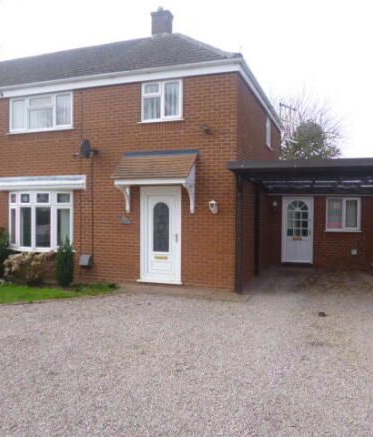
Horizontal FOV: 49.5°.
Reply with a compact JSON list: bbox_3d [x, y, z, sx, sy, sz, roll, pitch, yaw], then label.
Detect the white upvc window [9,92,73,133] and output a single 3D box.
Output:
[{"bbox_3d":[-3.617,-2.594,10.014,1.870,0.900,0.110,0,-1,18],"label":"white upvc window"}]

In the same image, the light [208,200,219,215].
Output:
[{"bbox_3d":[0.581,-0.232,8.539,0.150,0.280,0.220,0,-1,18],"label":"light"}]

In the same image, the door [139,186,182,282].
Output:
[{"bbox_3d":[-0.576,0.358,9.013,0.980,2.130,0.100,0,-1,18],"label":"door"}]

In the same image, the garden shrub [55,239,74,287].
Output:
[{"bbox_3d":[-2.826,1.019,9.362,0.430,1.120,0.430,1,2,20],"label":"garden shrub"}]

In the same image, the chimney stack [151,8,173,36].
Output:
[{"bbox_3d":[-0.789,-6.430,13.291,0.600,0.950,0.600,1,2,20],"label":"chimney stack"}]

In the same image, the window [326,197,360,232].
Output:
[{"bbox_3d":[4.599,-0.102,11.815,0.970,1.000,0.100,1,2,20],"label":"window"}]

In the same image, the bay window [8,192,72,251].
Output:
[{"bbox_3d":[-3.635,0.058,9.837,1.870,1.430,0.330,0,-1,18],"label":"bay window"}]

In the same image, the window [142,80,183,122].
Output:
[{"bbox_3d":[-0.571,-2.653,9.162,1.010,0.910,0.100,1,2,20],"label":"window"}]

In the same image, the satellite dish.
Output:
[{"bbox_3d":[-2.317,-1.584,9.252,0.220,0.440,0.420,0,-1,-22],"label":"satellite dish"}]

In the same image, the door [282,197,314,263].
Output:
[{"bbox_3d":[3.383,0.355,12.261,0.950,2.030,0.100,1,2,20],"label":"door"}]

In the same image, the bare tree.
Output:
[{"bbox_3d":[8.228,-3.801,26.905,4.900,9.430,4.700,1,2,20],"label":"bare tree"}]

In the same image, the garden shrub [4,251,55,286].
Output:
[{"bbox_3d":[-3.673,1.140,9.456,1.200,0.760,0.780,0,-1,18],"label":"garden shrub"}]

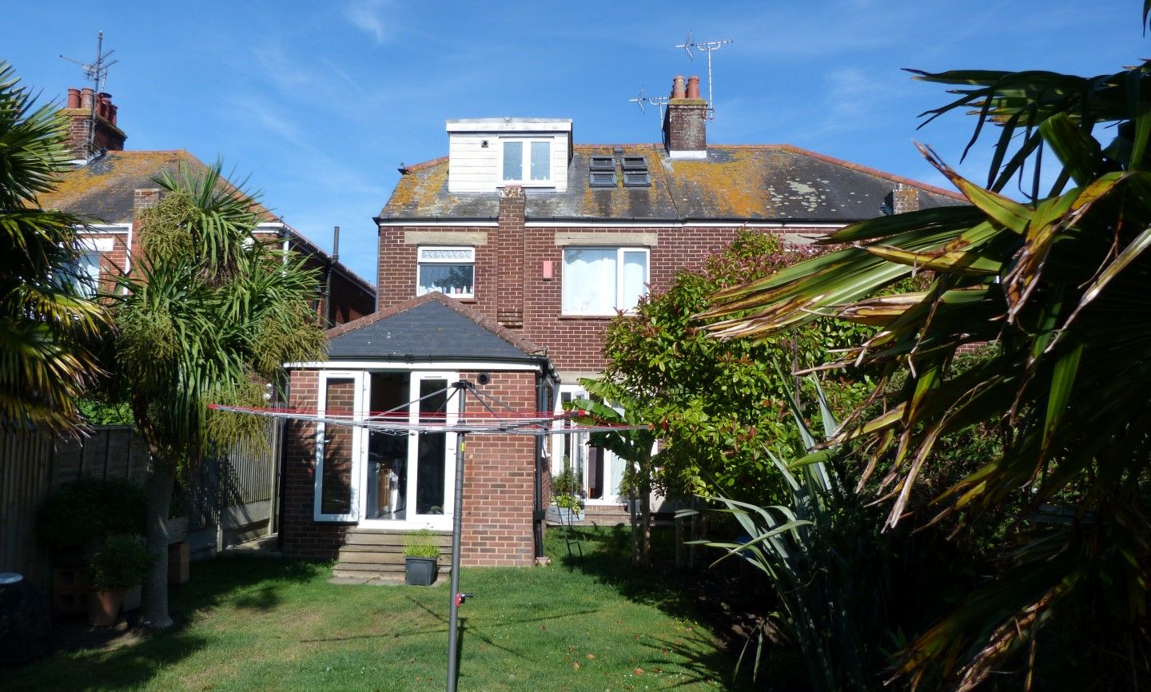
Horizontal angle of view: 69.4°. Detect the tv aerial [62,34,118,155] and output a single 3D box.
[{"bbox_3d":[-11.134,-5.917,19.181,1.250,2.955,1.100,5,-7,-39],"label":"tv aerial"}]

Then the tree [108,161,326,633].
[{"bbox_3d":[-3.280,0.377,7.540,1.994,4.216,1.840,0,-6,2],"label":"tree"}]

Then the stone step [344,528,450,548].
[{"bbox_3d":[-2.184,2.445,10.562,1.364,0.145,0.400,0,-6,2],"label":"stone step"}]

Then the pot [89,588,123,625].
[{"bbox_3d":[-4.173,2.293,7.381,0.327,0.312,0.320,1,-6,0],"label":"pot"}]

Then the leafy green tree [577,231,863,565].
[{"bbox_3d":[1.913,0.653,10.919,3.703,4.399,3.200,0,-6,2],"label":"leafy green tree"}]

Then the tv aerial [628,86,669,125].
[{"bbox_3d":[1.832,-5.693,19.731,1.150,1.031,0.450,-1,-6,14],"label":"tv aerial"}]

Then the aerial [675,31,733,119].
[{"bbox_3d":[2.915,-6.107,18.721,1.298,2.093,0.450,-1,-6,14],"label":"aerial"}]

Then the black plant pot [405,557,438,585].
[{"bbox_3d":[-1.731,2.516,9.380,0.345,0.288,0.330,0,-6,8],"label":"black plant pot"}]

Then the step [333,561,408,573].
[{"bbox_3d":[-2.099,2.634,9.741,1.379,0.115,0.410,0,-6,2],"label":"step"}]

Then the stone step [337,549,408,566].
[{"bbox_3d":[-2.145,2.549,10.148,1.386,0.150,0.420,0,-6,2],"label":"stone step"}]

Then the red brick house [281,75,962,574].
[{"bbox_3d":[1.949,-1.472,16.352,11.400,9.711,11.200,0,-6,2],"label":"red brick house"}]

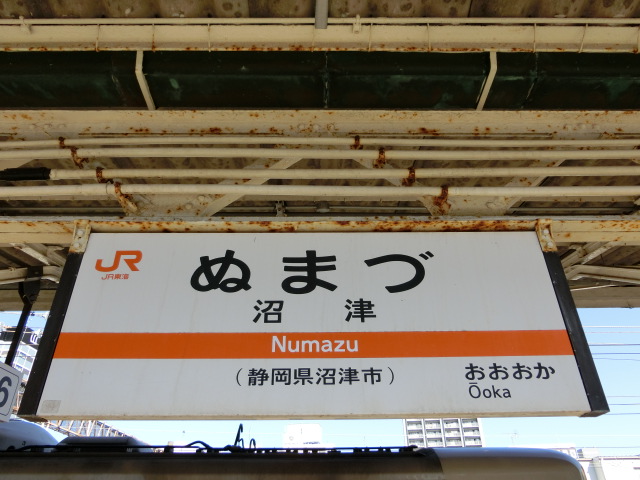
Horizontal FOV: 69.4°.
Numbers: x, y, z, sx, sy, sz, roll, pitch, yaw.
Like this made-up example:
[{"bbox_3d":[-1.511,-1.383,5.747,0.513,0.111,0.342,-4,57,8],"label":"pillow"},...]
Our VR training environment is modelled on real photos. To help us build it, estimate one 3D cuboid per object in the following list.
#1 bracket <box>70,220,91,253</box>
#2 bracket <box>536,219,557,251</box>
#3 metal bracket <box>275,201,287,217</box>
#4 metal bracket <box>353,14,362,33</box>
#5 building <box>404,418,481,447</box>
[{"bbox_3d":[-1.218,-0.018,2.352,0.070,0.175,0.040,0,-31,0],"label":"bracket"},{"bbox_3d":[1.155,-0.023,2.355,0.070,0.175,0.040,0,-31,0],"label":"bracket"},{"bbox_3d":[-0.363,-0.289,4.245,0.095,0.140,0.070,0,-31,0],"label":"metal bracket"},{"bbox_3d":[0.198,-1.143,2.440,0.040,0.090,0.050,0,-31,0],"label":"metal bracket"},{"bbox_3d":[44.840,80.537,162.294,26.700,37.000,12.000,-7,-32,11],"label":"building"}]

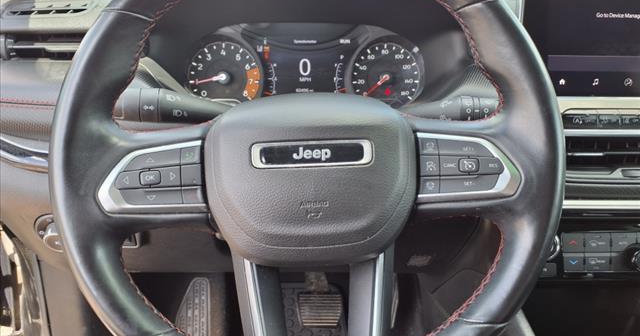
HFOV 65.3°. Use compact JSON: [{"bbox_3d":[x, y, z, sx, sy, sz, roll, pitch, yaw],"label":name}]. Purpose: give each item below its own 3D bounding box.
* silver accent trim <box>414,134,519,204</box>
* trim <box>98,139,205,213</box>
[{"bbox_3d":[0.114,0.000,0.383,0.079,0.052,0.015,-2,-3,-1],"label":"silver accent trim"},{"bbox_3d":[-0.130,0.007,0.385,0.083,0.053,0.015,-2,-3,-1],"label":"trim"}]

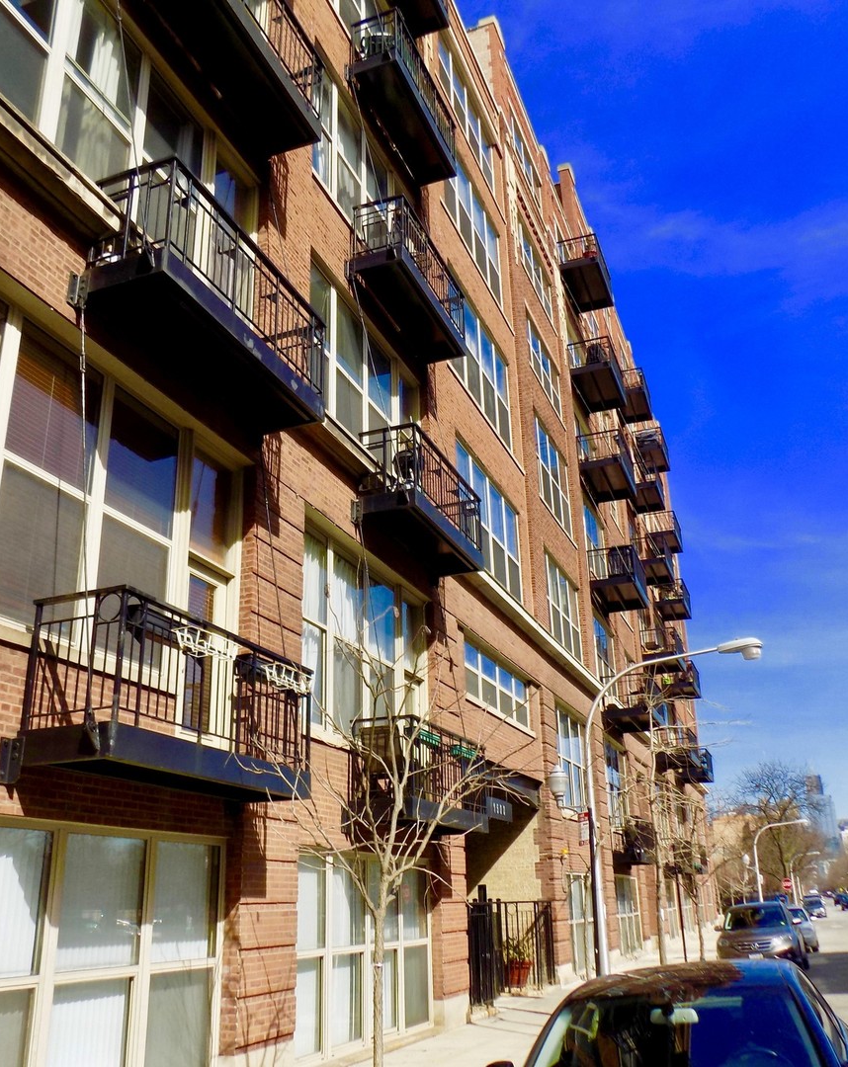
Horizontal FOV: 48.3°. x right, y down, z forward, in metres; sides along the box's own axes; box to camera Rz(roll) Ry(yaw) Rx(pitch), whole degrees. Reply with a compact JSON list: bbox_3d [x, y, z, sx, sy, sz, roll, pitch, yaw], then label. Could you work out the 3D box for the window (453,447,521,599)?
[{"bbox_3d":[1.401,-0.081,19.797,0.170,2.450,4.400,-10,-23,19],"label":"window"}]

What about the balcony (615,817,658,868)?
[{"bbox_3d":[6.573,9.366,29.037,0.872,1.097,3.157,-10,-23,19],"label":"balcony"}]

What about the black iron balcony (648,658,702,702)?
[{"bbox_3d":[12.872,7.323,47.057,1.418,1.272,2.967,-9,-23,19],"label":"black iron balcony"}]

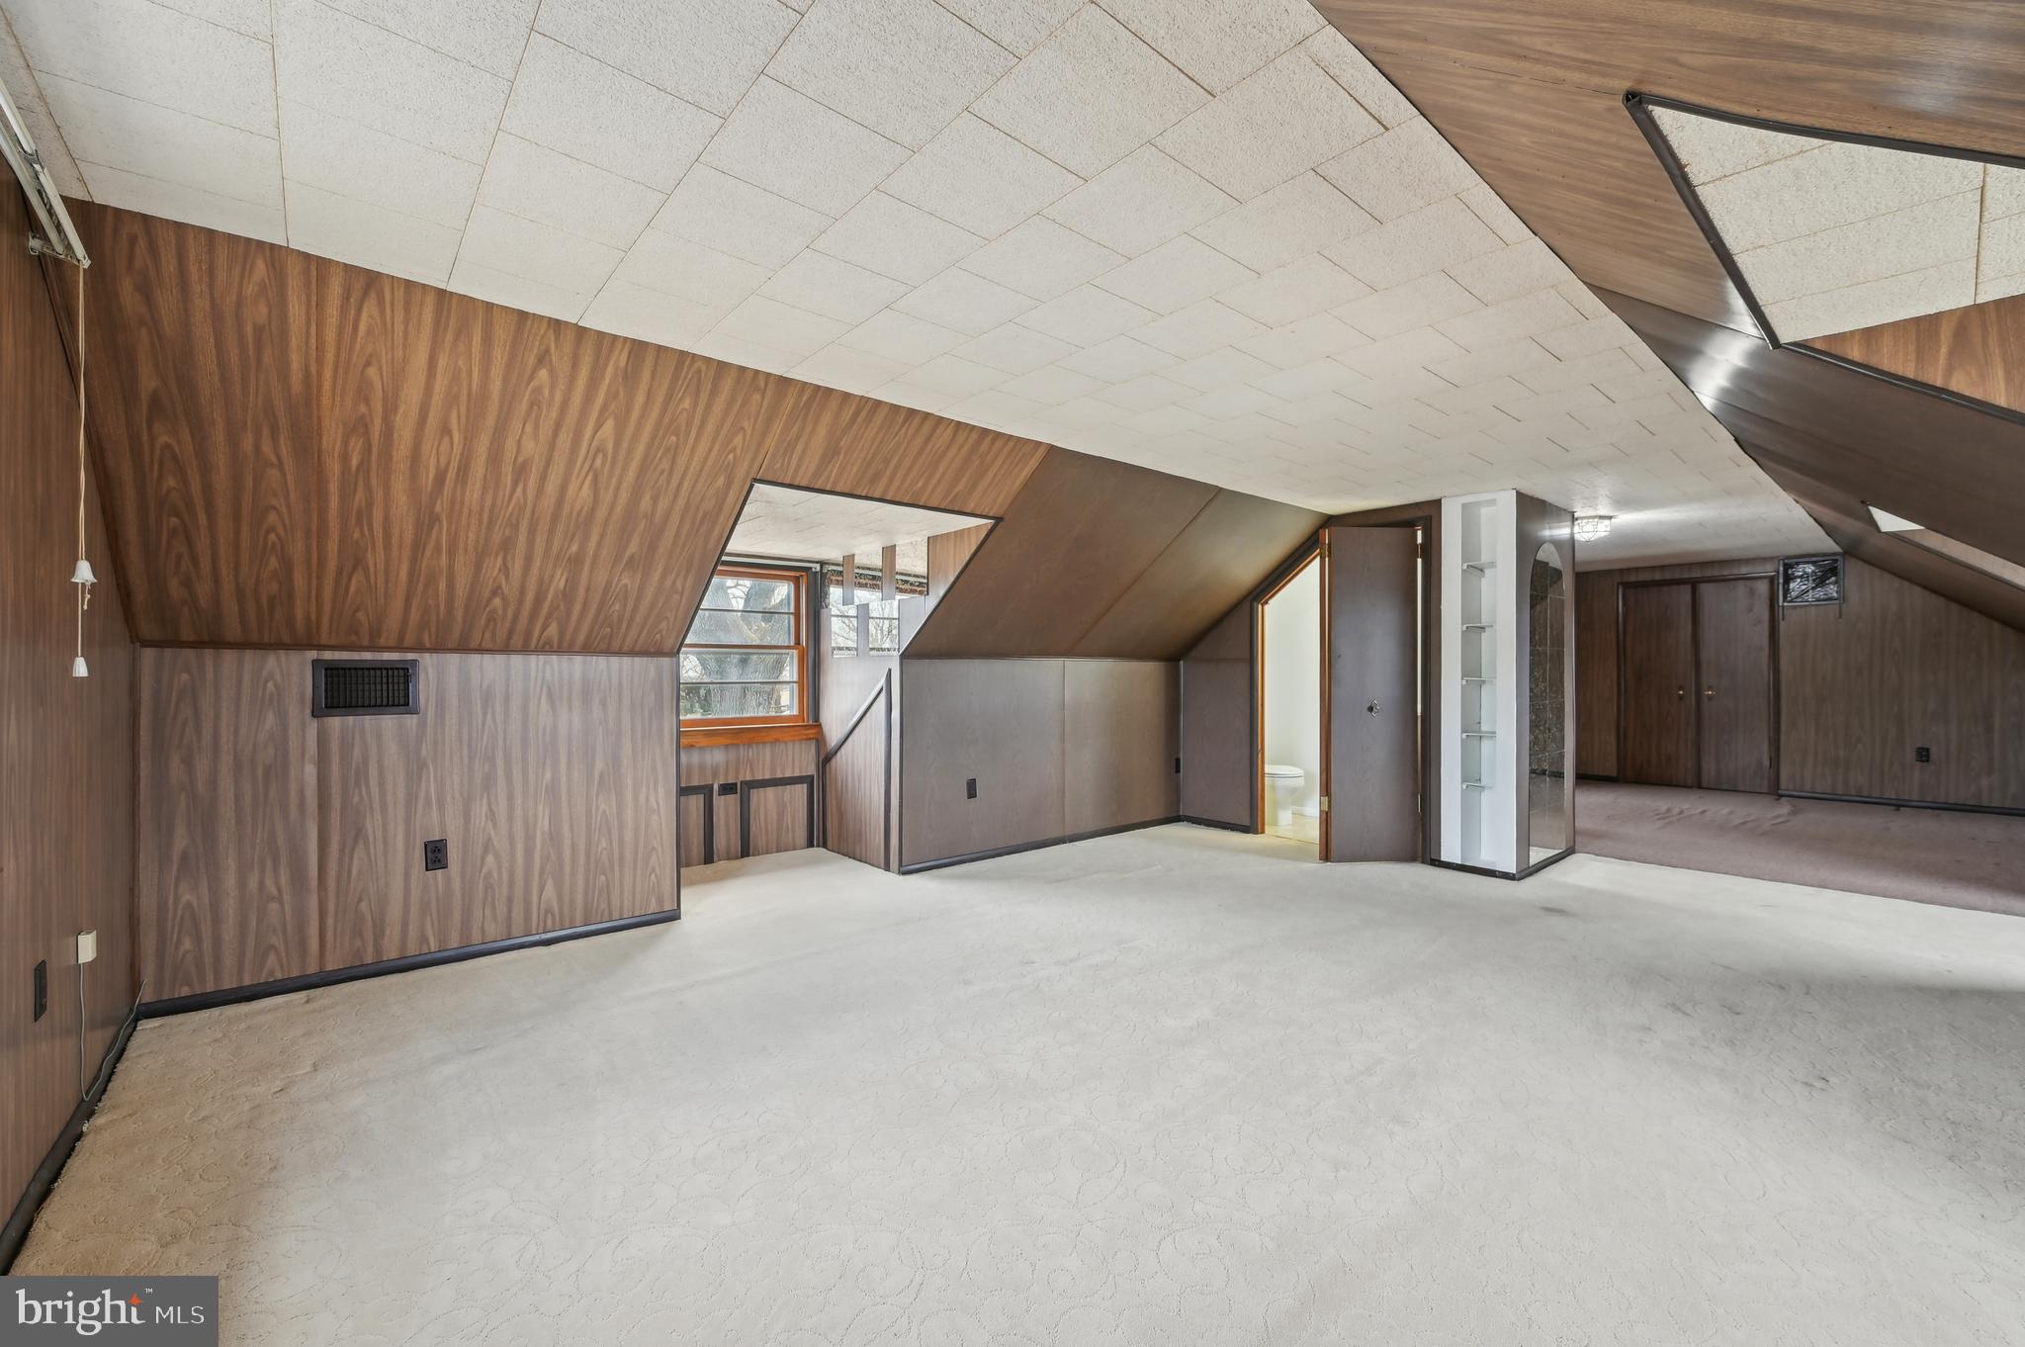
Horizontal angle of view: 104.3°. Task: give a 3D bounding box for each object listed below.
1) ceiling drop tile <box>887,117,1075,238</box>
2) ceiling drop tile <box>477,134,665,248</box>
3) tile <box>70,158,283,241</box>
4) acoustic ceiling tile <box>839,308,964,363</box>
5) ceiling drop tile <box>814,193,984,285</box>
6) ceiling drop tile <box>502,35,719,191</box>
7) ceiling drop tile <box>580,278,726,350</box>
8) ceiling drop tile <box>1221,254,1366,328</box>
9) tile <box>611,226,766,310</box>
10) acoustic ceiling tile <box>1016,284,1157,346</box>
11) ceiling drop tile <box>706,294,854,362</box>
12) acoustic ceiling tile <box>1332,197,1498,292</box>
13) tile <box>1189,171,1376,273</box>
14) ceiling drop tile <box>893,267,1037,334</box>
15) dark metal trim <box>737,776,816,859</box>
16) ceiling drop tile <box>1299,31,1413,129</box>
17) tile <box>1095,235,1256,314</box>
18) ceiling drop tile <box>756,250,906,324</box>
[{"bbox_3d":[-0.065,-1.001,1.597,0.305,0.018,0.305,0,1,-41],"label":"ceiling drop tile"},{"bbox_3d":[-0.931,-1.011,1.664,0.305,0.018,0.305,0,1,-41],"label":"ceiling drop tile"},{"bbox_3d":[-1.779,-1.021,1.712,0.305,0.018,0.183,0,1,-41],"label":"tile"},{"bbox_3d":[-0.324,-1.002,2.349,0.305,0.018,0.305,0,0,-40],"label":"acoustic ceiling tile"},{"bbox_3d":[-0.267,-1.009,1.835,0.306,0.018,0.304,0,0,-41],"label":"ceiling drop tile"},{"bbox_3d":[-0.729,-1.008,1.435,0.306,0.018,0.304,0,0,-41],"label":"ceiling drop tile"},{"bbox_3d":[-1.016,-1.019,2.227,0.305,0.018,0.341,0,1,-41],"label":"ceiling drop tile"},{"bbox_3d":[0.739,-1.002,2.068,0.305,0.018,0.305,0,0,-40],"label":"ceiling drop tile"},{"bbox_3d":[-0.796,-1.002,1.963,0.305,0.018,0.305,0,0,-40],"label":"tile"},{"bbox_3d":[0.207,-1.010,2.222,0.306,0.018,0.304,0,0,-41],"label":"acoustic ceiling tile"},{"bbox_3d":[-0.671,-1.016,2.295,0.305,0.018,0.314,0,1,-41],"label":"ceiling drop tile"},{"bbox_3d":[0.939,-1.005,1.848,0.306,0.018,0.304,0,0,-41],"label":"acoustic ceiling tile"},{"bbox_3d":[0.607,-1.006,1.764,0.306,0.018,0.304,0,0,-41],"label":"tile"},{"bbox_3d":[-0.130,-1.011,2.143,0.306,0.018,0.304,0,0,-41],"label":"ceiling drop tile"},{"bbox_3d":[-1.476,0.904,4.989,0.488,0.475,0.020,0,0,-40],"label":"dark metal trim"},{"bbox_3d":[0.589,-1.003,1.319,0.306,0.018,0.060,0,0,-41],"label":"ceiling drop tile"},{"bbox_3d":[0.408,-1.000,1.983,0.305,0.018,0.305,0,1,-41],"label":"tile"},{"bbox_3d":[-0.461,-1.002,2.044,0.305,0.018,0.305,0,0,-40],"label":"ceiling drop tile"}]

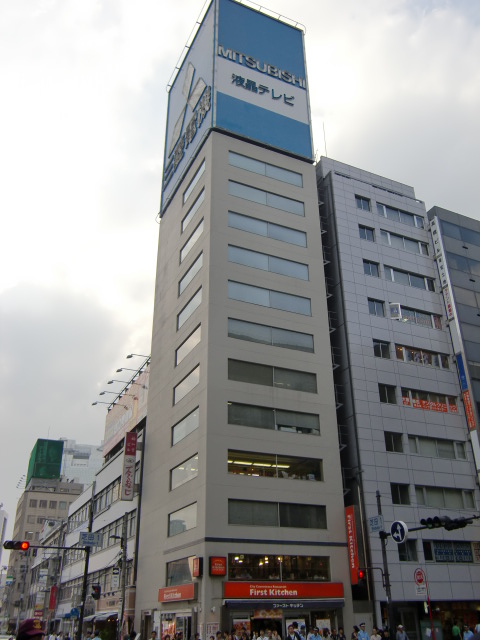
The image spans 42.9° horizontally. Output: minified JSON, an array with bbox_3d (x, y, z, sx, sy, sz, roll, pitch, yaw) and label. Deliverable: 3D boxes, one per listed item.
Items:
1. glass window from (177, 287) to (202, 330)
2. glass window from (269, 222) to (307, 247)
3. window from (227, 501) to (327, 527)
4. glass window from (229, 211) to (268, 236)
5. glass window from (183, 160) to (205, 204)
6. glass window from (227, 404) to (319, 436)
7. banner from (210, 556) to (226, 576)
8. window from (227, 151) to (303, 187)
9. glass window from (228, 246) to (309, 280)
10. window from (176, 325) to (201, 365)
[{"bbox_3d":[-3.675,-0.726,45.190,0.200,1.408,5.082,12,-30,-22],"label":"glass window"},{"bbox_3d":[3.764,-6.686,48.196,3.506,1.441,0.150,12,-29,-22],"label":"glass window"},{"bbox_3d":[2.339,11.846,36.997,6.735,1.461,0.200,12,-30,-22],"label":"window"},{"bbox_3d":[0.645,-7.323,46.897,3.369,1.441,0.150,12,-29,-22],"label":"glass window"},{"bbox_3d":[-3.883,-11.586,51.742,0.150,1.352,5.288,12,-29,-22],"label":"glass window"},{"bbox_3d":[2.358,6.626,40.583,6.876,1.503,0.150,12,-29,-22],"label":"glass window"},{"bbox_3d":[-1.369,15.126,37.408,1.023,1.063,0.300,11,-29,-22],"label":"banner"},{"bbox_3d":[2.300,-13.285,54.144,7.414,1.508,0.150,11,-29,-22],"label":"window"},{"bbox_3d":[2.260,-4.257,46.156,6.876,1.430,0.150,12,-29,-22],"label":"glass window"},{"bbox_3d":[-3.761,1.956,44.808,0.150,1.457,5.288,12,-29,-22],"label":"window"}]

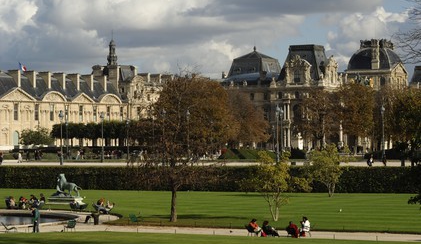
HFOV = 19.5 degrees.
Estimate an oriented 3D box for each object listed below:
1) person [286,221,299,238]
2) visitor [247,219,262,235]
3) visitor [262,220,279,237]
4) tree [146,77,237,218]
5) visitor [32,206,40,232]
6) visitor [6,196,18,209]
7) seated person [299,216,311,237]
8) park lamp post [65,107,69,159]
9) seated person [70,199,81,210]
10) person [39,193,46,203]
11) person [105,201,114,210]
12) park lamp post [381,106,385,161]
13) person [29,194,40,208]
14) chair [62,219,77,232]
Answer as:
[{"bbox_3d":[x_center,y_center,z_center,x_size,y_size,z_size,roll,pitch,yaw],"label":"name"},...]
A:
[{"bbox_3d":[4.912,6.440,73.500,0.800,1.070,0.600,-1,0,-6],"label":"person"},{"bbox_3d":[2.865,6.812,79.000,0.900,1.140,0.570,-1,0,18],"label":"visitor"},{"bbox_3d":[3.612,6.410,73.500,1.020,1.020,0.580,-1,0,-3],"label":"visitor"},{"bbox_3d":[-1.677,1.981,93.500,7.400,11.300,7.200,-1,0,0],"label":"tree"},{"bbox_3d":[-10.991,6.171,77.500,0.450,1.690,0.520,-1,0,-12],"label":"visitor"},{"bbox_3d":[-17.710,7.207,109.300,0.850,1.130,0.550,-1,0,21],"label":"visitor"},{"bbox_3d":[6.044,6.714,78.300,0.750,1.270,0.550,-1,0,-9],"label":"seated person"},{"bbox_3d":[-22.823,1.987,195.000,0.600,8.200,0.600,-1,0,0],"label":"park lamp post"},{"bbox_3d":[-11.756,7.335,107.000,0.900,1.000,0.550,-1,0,30],"label":"seated person"},{"bbox_3d":[-14.919,7.013,108.500,0.850,1.280,0.550,-1,0,-21],"label":"person"},{"bbox_3d":[-8.543,7.197,104.500,0.900,1.050,0.550,-1,0,-18],"label":"person"},{"bbox_3d":[26.056,1.583,185.000,0.600,8.300,0.600,-1,0,0],"label":"park lamp post"},{"bbox_3d":[-14.058,6.390,98.000,0.900,1.150,0.620,-1,0,25],"label":"person"},{"bbox_3d":[-8.862,6.569,77.500,0.650,0.800,0.600,-1,0,30],"label":"chair"}]

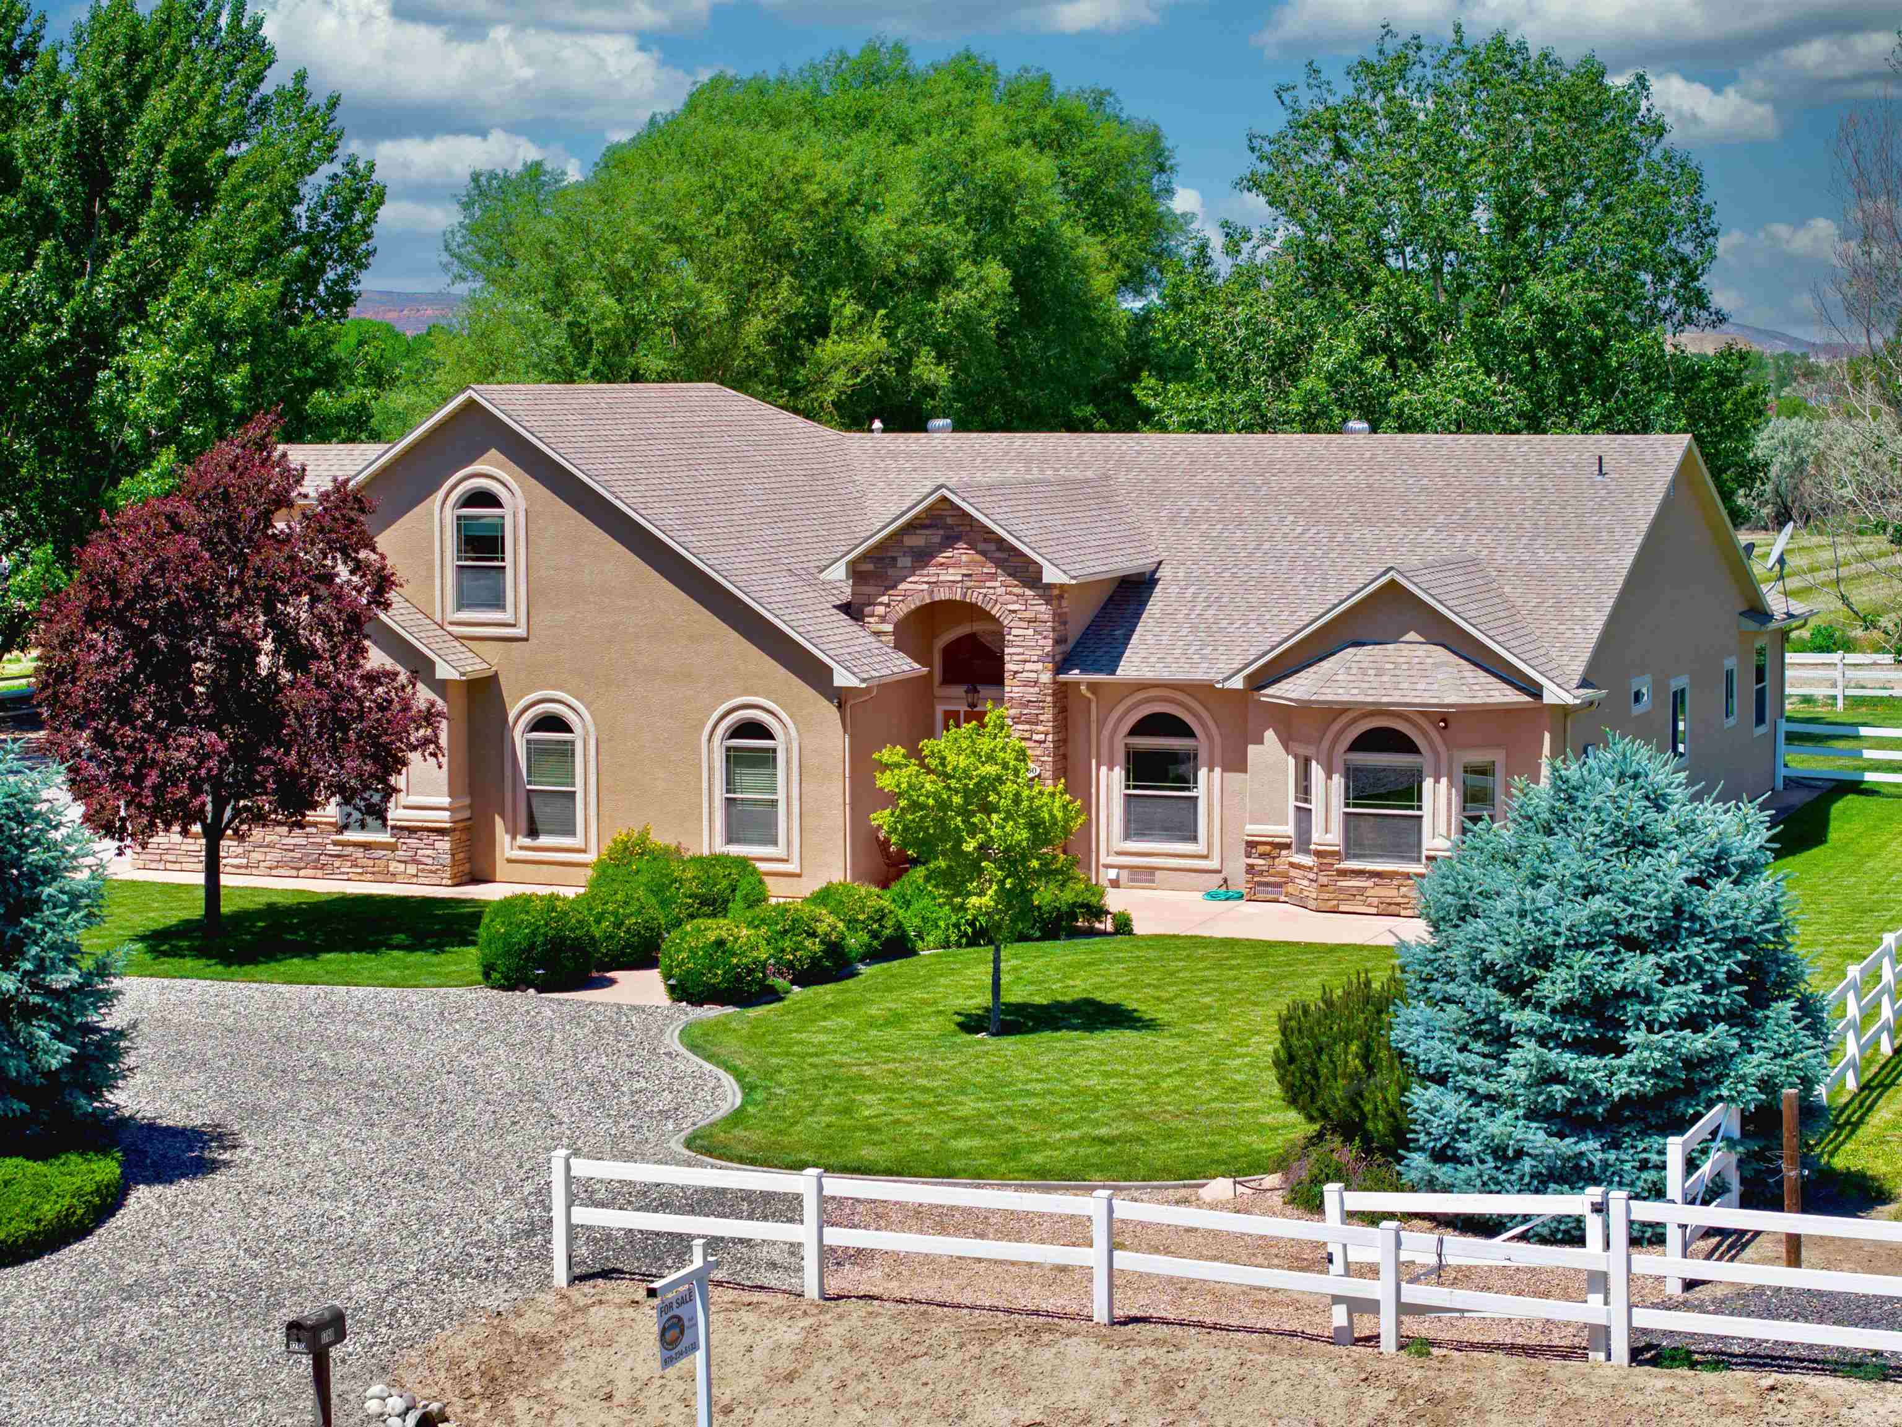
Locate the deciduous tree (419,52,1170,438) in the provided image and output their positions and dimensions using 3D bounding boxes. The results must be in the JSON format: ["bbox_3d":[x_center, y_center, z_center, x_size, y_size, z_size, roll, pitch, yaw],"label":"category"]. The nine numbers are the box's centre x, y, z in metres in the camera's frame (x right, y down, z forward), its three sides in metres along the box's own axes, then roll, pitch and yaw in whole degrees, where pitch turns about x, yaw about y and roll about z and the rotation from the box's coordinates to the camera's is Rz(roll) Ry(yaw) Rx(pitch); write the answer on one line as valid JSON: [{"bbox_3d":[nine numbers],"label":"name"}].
[{"bbox_3d":[-3.542,-8.651,95.305,18.400,15.900,17.000,0,5,0],"label":"deciduous tree"}]

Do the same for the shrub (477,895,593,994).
[{"bbox_3d":[-5.172,2.815,48.068,1.490,1.160,1.490,0,5,0],"label":"shrub"}]

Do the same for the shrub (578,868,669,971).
[{"bbox_3d":[-4.349,2.627,50.759,1.250,1.270,1.250,0,5,0],"label":"shrub"}]

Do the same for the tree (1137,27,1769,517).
[{"bbox_3d":[10.408,-6.868,79.707,13.090,14.570,12.000,0,5,0],"label":"tree"}]

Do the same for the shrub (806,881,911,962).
[{"bbox_3d":[-1.209,2.681,50.470,1.380,0.980,1.380,0,5,0],"label":"shrub"}]

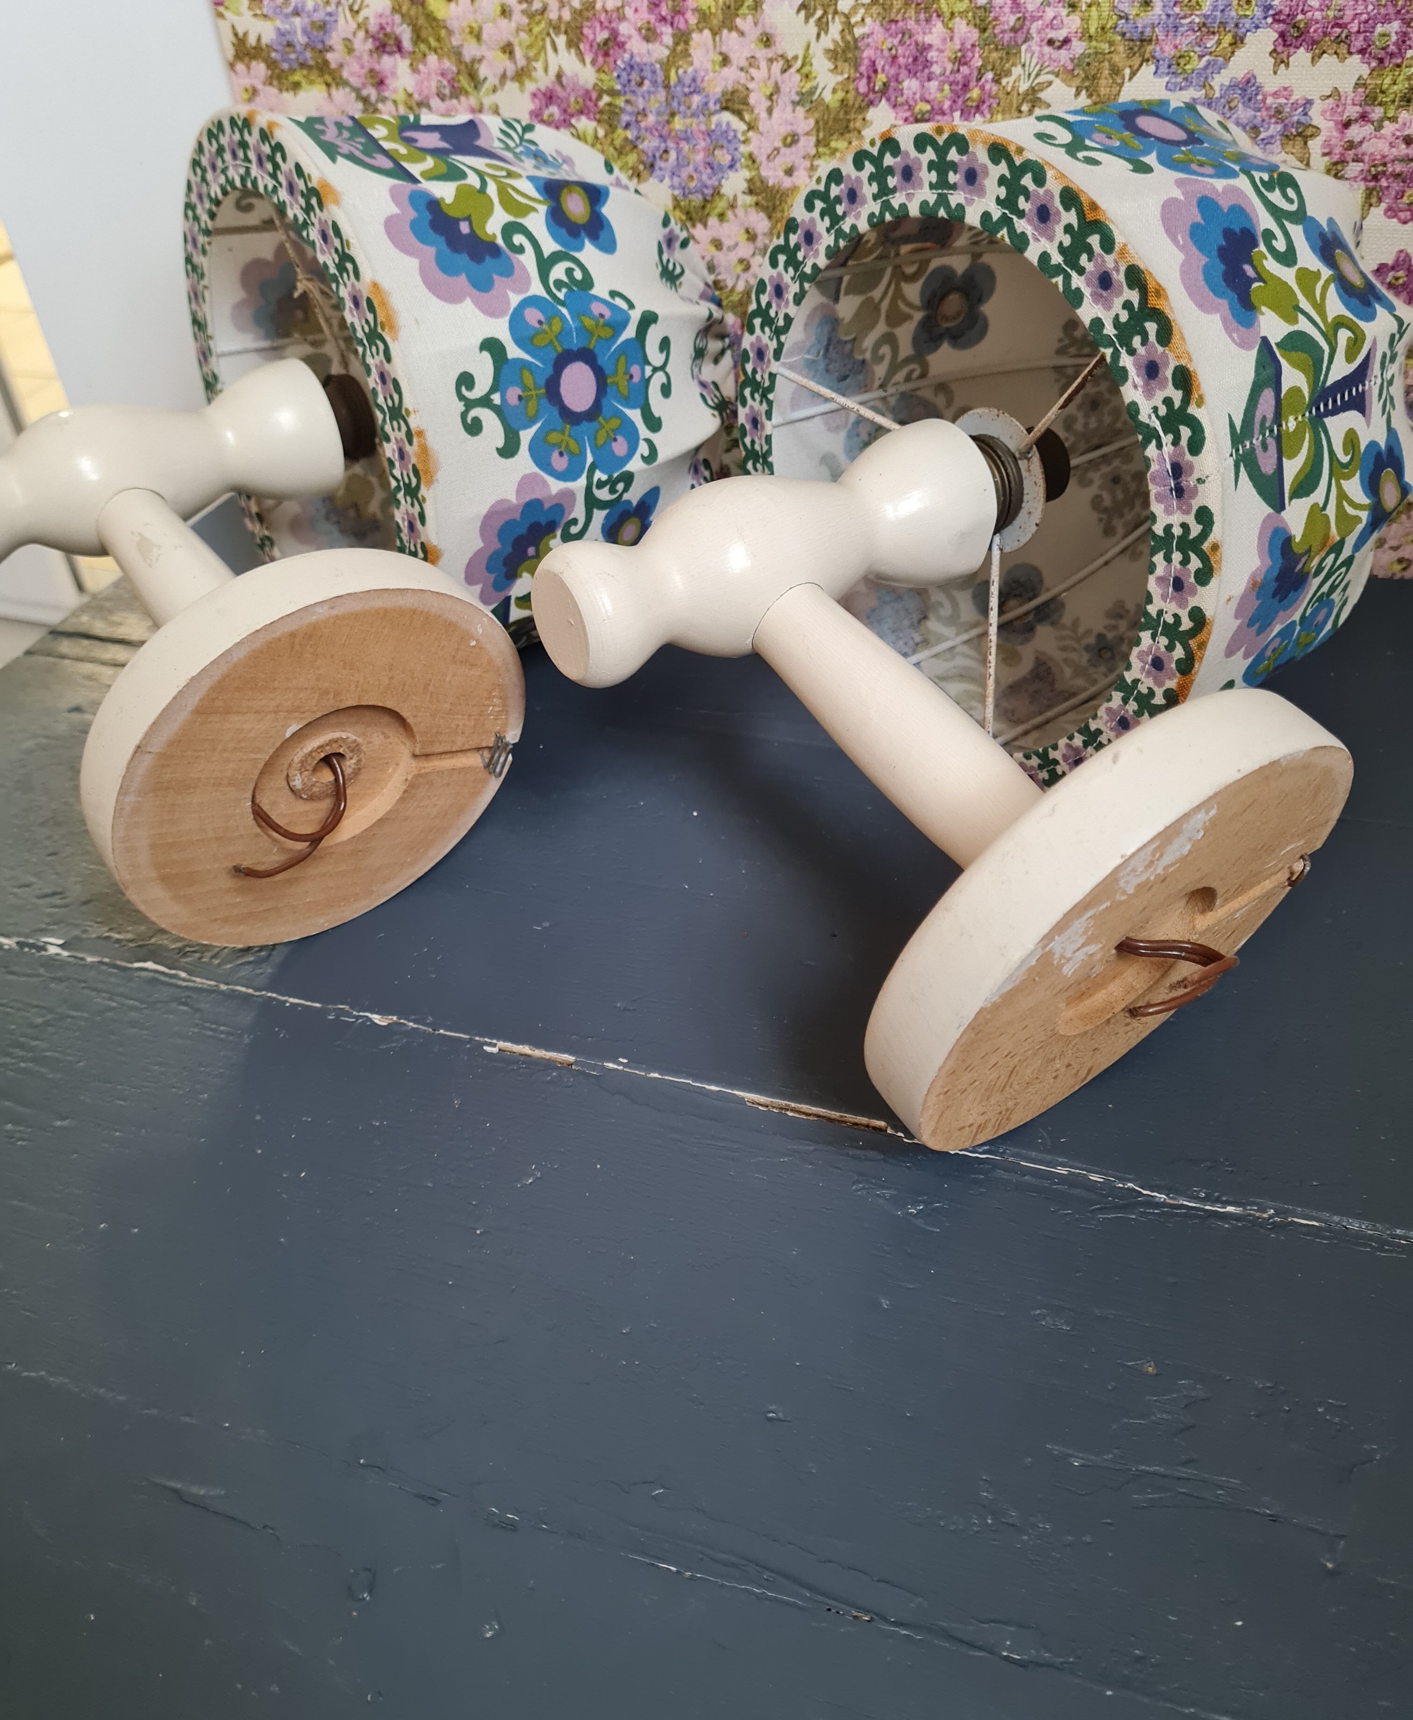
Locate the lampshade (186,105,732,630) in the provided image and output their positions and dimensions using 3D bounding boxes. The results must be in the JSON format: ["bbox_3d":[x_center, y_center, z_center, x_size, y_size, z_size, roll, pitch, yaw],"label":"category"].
[{"bbox_3d":[-0.094,-0.204,0.595,0.173,0.209,0.209,-25,57,-31],"label":"lampshade"}]

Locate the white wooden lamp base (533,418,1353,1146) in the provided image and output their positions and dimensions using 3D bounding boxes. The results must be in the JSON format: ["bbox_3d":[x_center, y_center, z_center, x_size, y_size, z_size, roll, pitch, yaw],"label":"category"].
[{"bbox_3d":[0.061,-0.045,0.384,0.163,0.133,0.187,-25,58,-26],"label":"white wooden lamp base"}]

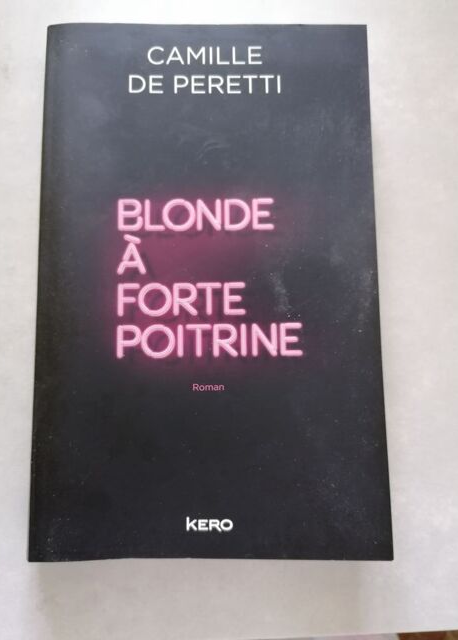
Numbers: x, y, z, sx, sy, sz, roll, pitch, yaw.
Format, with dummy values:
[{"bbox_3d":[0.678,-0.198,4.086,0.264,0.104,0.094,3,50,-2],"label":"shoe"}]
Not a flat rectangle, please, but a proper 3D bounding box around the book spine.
[{"bbox_3d":[-0.071,-0.017,0.207,0.010,0.018,0.217,0,83,0],"label":"book spine"}]

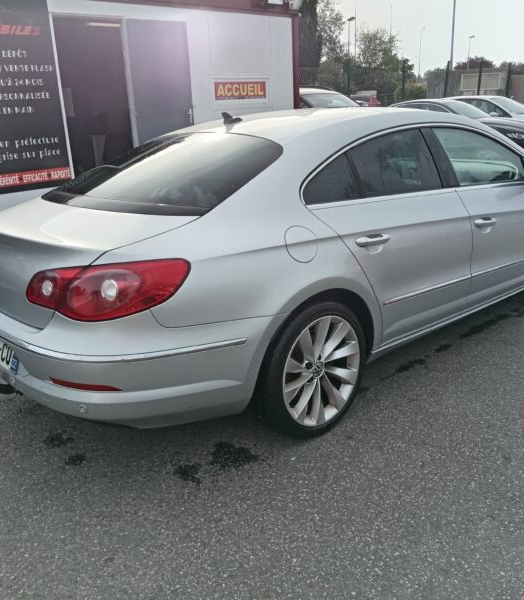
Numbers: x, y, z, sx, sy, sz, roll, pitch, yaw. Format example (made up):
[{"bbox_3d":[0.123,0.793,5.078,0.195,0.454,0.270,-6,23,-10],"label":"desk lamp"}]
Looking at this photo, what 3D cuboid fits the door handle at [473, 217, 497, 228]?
[{"bbox_3d":[1.201,-0.422,3.089,0.235,0.045,0.055,-17,21,-39],"label":"door handle"}]

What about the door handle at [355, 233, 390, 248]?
[{"bbox_3d":[0.484,-0.268,2.527,0.236,0.042,0.050,-17,21,-39],"label":"door handle"}]

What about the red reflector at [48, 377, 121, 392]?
[{"bbox_3d":[-0.645,0.301,2.092,0.337,0.032,0.040,5,19,28],"label":"red reflector"}]

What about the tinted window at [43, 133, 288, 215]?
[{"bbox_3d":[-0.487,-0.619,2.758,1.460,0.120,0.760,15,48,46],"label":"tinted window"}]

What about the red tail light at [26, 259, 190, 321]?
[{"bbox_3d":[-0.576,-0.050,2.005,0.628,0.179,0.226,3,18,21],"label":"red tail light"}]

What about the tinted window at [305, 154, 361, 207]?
[{"bbox_3d":[0.269,-0.502,2.407,0.355,0.205,0.040,-17,-9,-39],"label":"tinted window"}]

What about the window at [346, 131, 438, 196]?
[{"bbox_3d":[0.618,-0.647,2.720,0.640,0.335,0.050,-17,-9,-39],"label":"window"}]

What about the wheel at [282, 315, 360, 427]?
[{"bbox_3d":[0.210,0.291,2.537,0.487,0.487,0.181,-17,21,-39],"label":"wheel"}]

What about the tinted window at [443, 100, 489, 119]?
[{"bbox_3d":[4.285,-3.997,12.044,0.820,0.140,1.400,41,38,21],"label":"tinted window"}]

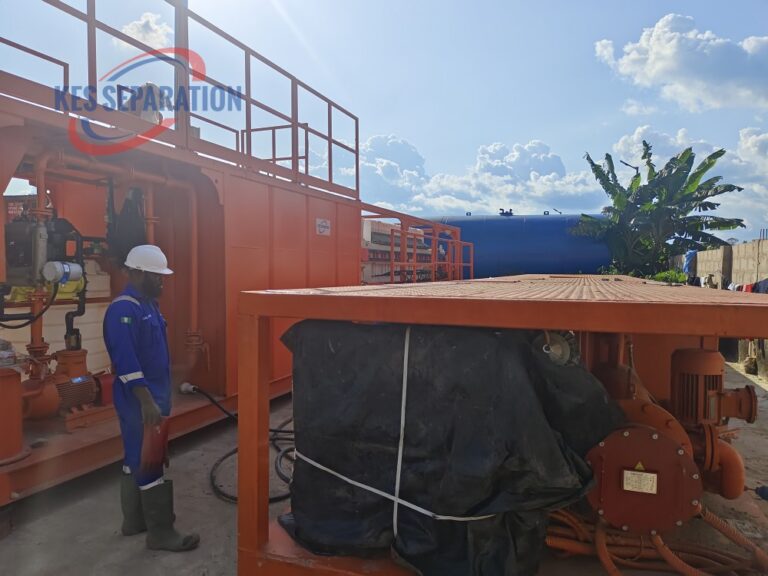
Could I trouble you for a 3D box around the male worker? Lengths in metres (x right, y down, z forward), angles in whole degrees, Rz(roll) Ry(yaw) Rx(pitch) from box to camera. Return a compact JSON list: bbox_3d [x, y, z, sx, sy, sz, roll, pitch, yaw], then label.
[{"bbox_3d":[-1.363,0.622,3.153,0.500,1.770,0.520,0,2,3],"label":"male worker"}]

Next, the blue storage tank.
[{"bbox_3d":[3.974,-0.793,17.082,6.000,3.100,3.000,1,2,16],"label":"blue storage tank"}]

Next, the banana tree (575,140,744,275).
[{"bbox_3d":[7.707,-1.475,14.957,4.700,5.250,4.200,0,2,0],"label":"banana tree"}]

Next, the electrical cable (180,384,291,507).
[{"bbox_3d":[-1.035,1.143,4.492,1.350,0.640,1.650,0,2,0],"label":"electrical cable"}]

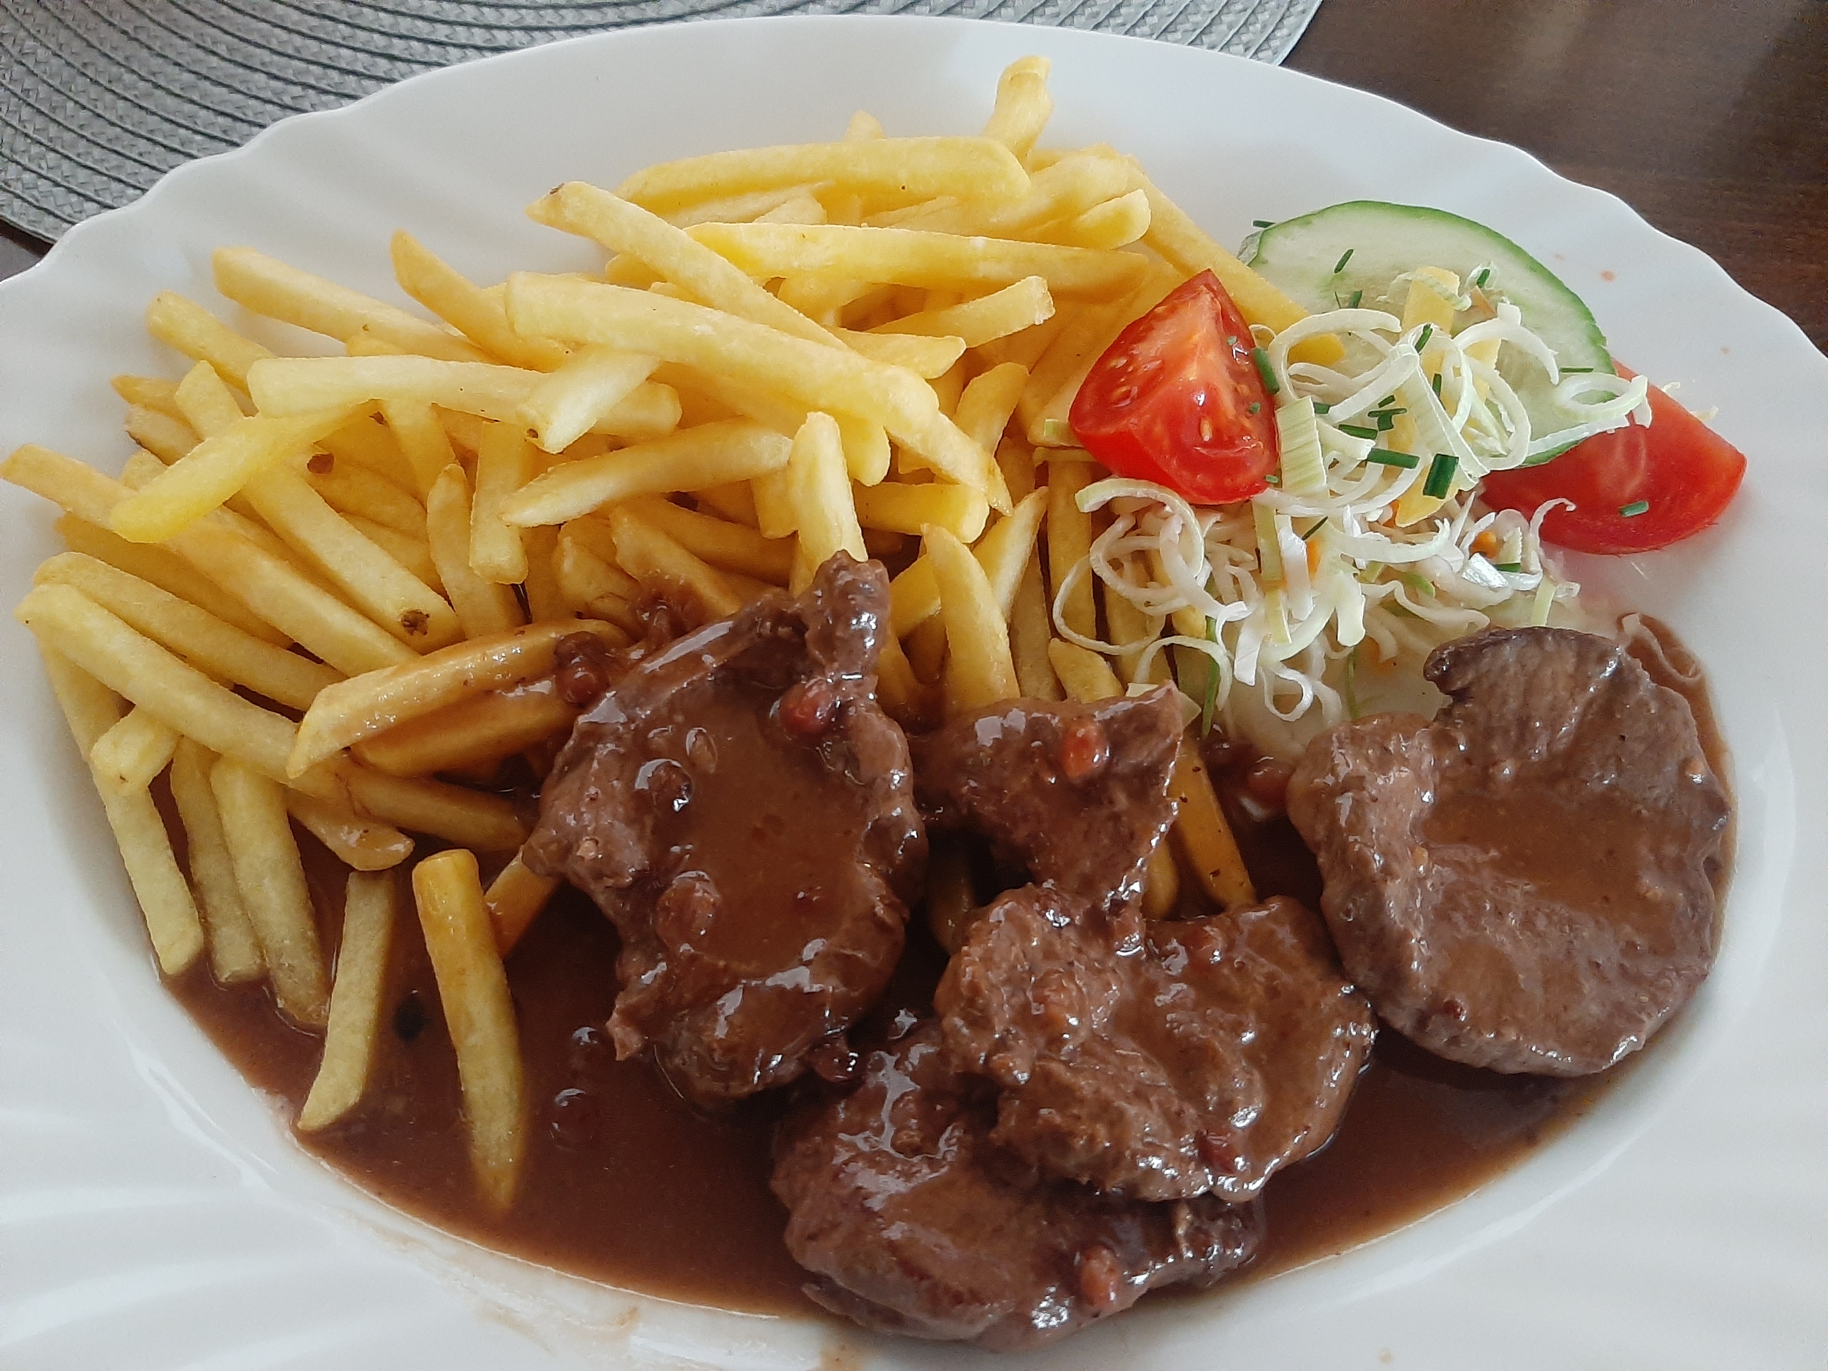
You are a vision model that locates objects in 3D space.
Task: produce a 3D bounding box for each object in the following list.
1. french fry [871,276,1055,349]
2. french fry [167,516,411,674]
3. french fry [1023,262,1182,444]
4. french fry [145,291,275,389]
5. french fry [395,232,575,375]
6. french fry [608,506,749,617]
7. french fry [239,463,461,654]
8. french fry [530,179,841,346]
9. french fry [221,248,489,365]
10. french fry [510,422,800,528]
[{"bbox_3d":[0.006,-0.056,0.213,0.030,0.007,0.007,-9,68,7],"label":"french fry"},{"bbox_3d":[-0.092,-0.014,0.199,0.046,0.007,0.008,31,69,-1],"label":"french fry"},{"bbox_3d":[0.032,-0.054,0.221,0.008,0.008,0.035,34,77,11],"label":"french fry"},{"bbox_3d":[-0.109,-0.052,0.220,0.033,0.007,0.008,33,69,11],"label":"french fry"},{"bbox_3d":[-0.073,-0.065,0.232,0.042,0.007,0.007,33,55,18],"label":"french fry"},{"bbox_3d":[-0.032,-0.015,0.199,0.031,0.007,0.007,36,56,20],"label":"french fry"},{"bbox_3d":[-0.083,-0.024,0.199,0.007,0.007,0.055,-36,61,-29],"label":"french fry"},{"bbox_3d":[-0.038,-0.069,0.232,0.073,0.007,0.007,32,54,23],"label":"french fry"},{"bbox_3d":[-0.088,-0.059,0.219,0.053,0.007,0.008,21,67,11],"label":"french fry"},{"bbox_3d":[-0.037,-0.030,0.193,0.040,0.007,0.008,-14,67,-5],"label":"french fry"}]

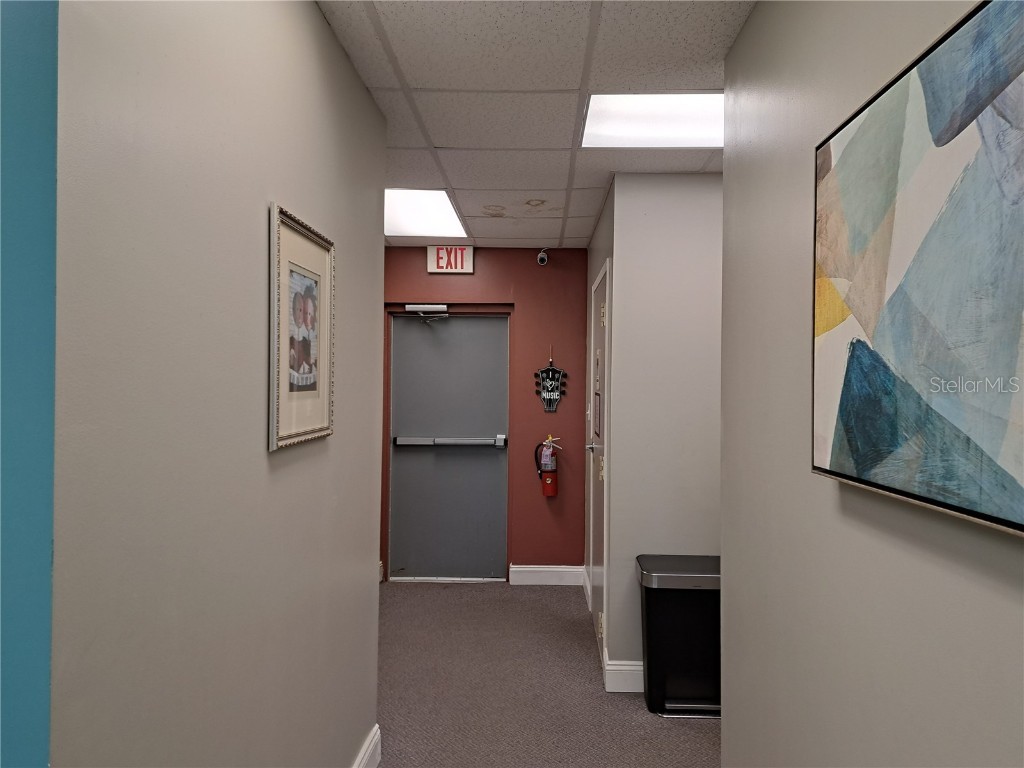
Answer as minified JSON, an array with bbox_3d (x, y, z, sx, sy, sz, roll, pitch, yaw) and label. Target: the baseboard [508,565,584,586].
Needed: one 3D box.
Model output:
[{"bbox_3d":[0.253,1.389,5.149,0.538,0.137,0.018,1,0,2],"label":"baseboard"}]

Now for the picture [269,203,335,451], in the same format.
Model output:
[{"bbox_3d":[-0.522,-0.126,1.784,0.024,0.548,0.428,1,0,2],"label":"picture"}]

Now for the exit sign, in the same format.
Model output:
[{"bbox_3d":[-0.445,-0.897,5.150,0.326,0.197,0.055,1,0,2],"label":"exit sign"}]

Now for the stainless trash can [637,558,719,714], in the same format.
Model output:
[{"bbox_3d":[0.794,1.131,3.168,0.468,0.642,0.334,1,0,2],"label":"stainless trash can"}]

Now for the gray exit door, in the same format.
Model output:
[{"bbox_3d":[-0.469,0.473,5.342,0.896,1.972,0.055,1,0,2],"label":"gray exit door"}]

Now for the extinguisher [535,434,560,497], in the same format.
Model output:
[{"bbox_3d":[0.258,0.587,5.075,0.184,0.448,0.124,1,0,2],"label":"extinguisher"}]

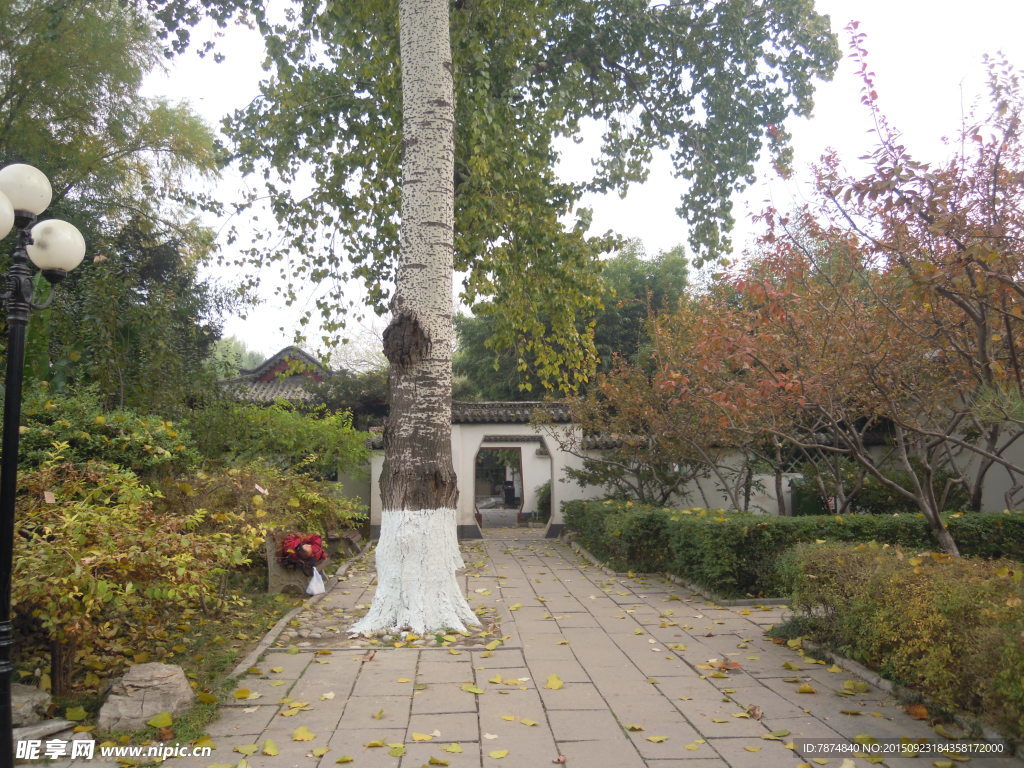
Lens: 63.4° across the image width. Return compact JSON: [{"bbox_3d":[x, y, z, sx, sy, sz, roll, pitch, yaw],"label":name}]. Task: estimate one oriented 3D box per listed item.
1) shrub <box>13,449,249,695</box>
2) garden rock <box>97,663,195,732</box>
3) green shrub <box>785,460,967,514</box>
[{"bbox_3d":[-2.671,1.272,5.804,1.600,1.630,1.550,3,-6,-25],"label":"shrub"},{"bbox_3d":[-2.178,1.835,4.926,0.540,0.300,0.420,3,-6,-29],"label":"garden rock"},{"bbox_3d":[5.946,2.013,13.368,2.700,1.620,1.900,-2,-6,24],"label":"green shrub"}]

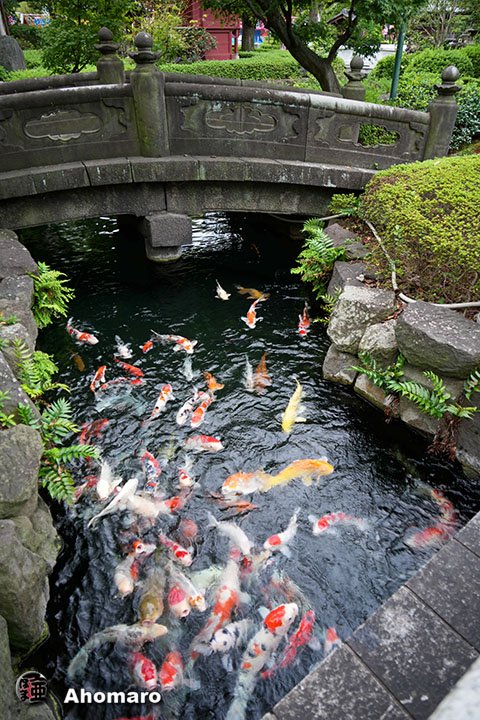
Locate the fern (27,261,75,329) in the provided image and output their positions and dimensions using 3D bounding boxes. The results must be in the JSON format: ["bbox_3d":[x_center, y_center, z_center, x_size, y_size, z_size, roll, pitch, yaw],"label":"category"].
[{"bbox_3d":[-1.708,-0.590,4.326,0.340,0.470,0.400,-1,32,0],"label":"fern"}]

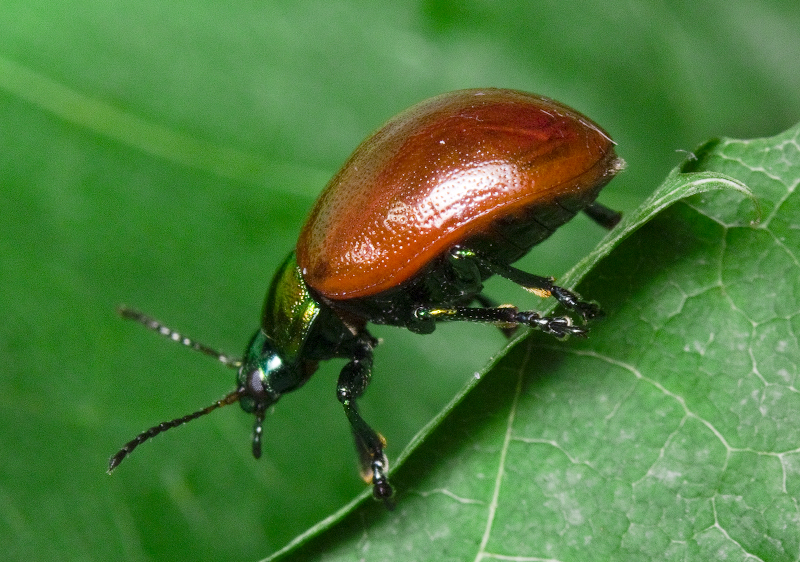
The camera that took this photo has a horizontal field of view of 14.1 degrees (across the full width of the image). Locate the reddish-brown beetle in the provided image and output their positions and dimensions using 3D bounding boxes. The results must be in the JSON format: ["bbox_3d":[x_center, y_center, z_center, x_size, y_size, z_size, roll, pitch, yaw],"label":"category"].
[{"bbox_3d":[0.000,0.001,0.053,0.010,0.005,0.005,-30,10,-3],"label":"reddish-brown beetle"}]

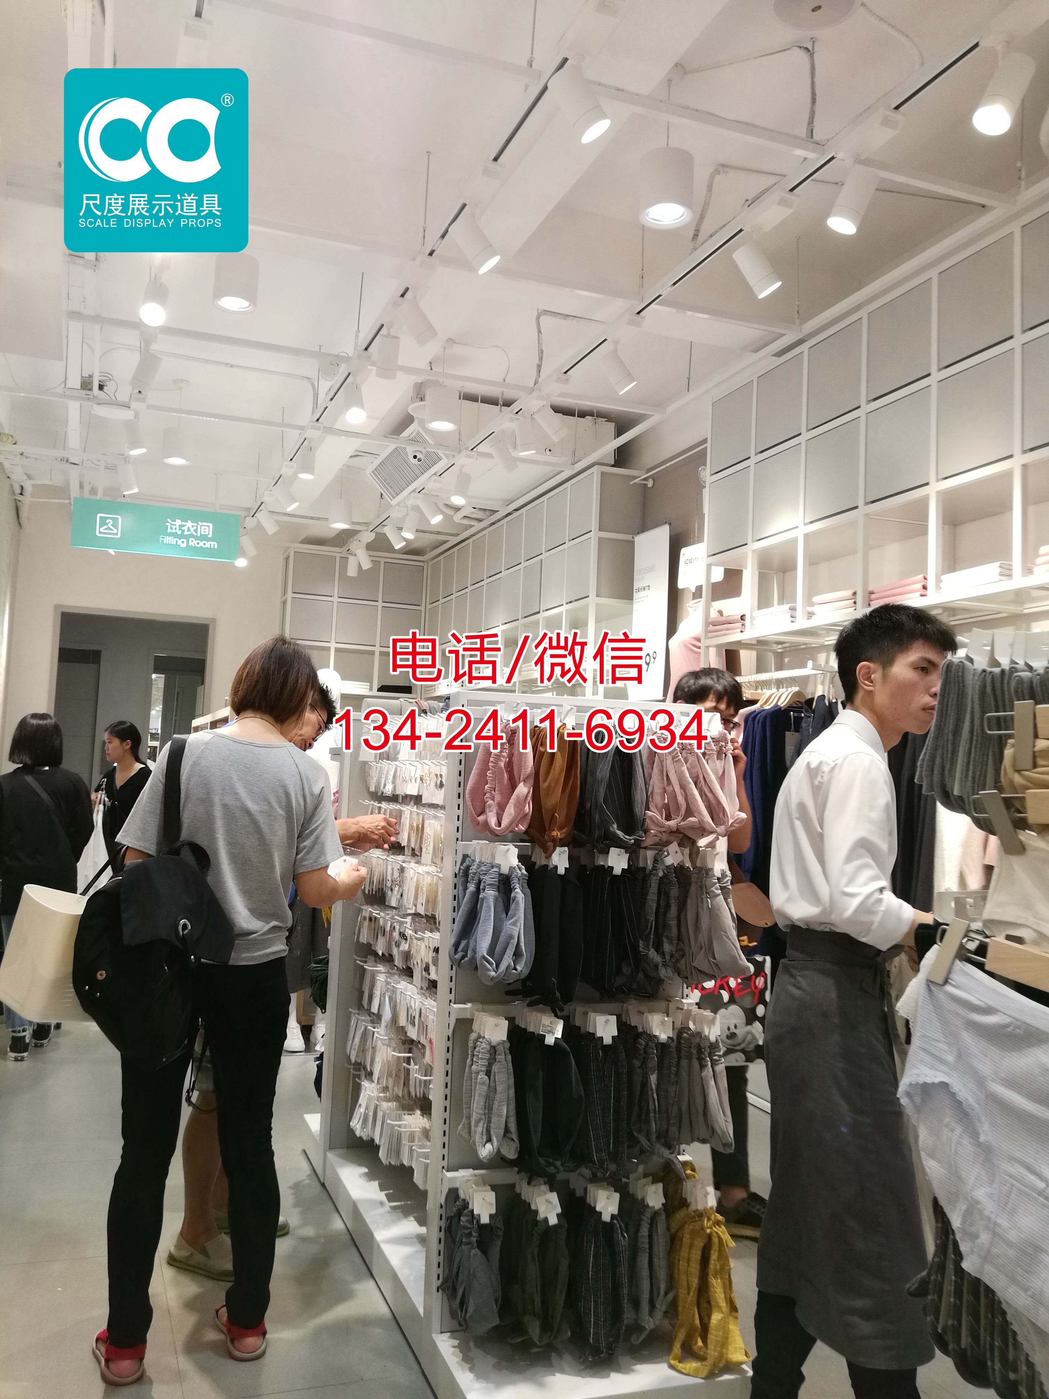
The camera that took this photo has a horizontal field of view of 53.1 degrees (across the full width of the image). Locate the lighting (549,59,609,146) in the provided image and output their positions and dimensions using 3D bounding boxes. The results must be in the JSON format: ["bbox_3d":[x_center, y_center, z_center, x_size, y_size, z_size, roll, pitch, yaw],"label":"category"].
[{"bbox_3d":[0.123,-1.368,2.414,0.083,0.152,0.083,-34,3,-10],"label":"lighting"}]

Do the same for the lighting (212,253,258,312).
[{"bbox_3d":[-0.950,-1.370,3.465,0.143,0.155,0.143,4,-4,-22],"label":"lighting"}]

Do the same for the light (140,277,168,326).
[{"bbox_3d":[-1.201,-1.290,3.422,0.077,0.140,0.077,3,-39,-11],"label":"light"}]

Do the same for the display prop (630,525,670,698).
[{"bbox_3d":[0.669,-0.459,5.658,0.020,0.913,0.383,4,-4,-22],"label":"display prop"}]

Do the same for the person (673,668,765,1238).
[{"bbox_3d":[0.572,0.751,3.175,0.400,1.720,0.500,-1,-5,41],"label":"person"}]

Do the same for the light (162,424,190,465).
[{"bbox_3d":[-1.743,-1.270,5.293,0.142,0.150,0.142,3,-4,-22],"label":"light"}]

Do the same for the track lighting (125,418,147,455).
[{"bbox_3d":[-1.842,-1.238,4.961,0.083,0.152,0.083,-19,-6,5],"label":"track lighting"}]

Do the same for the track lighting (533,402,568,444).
[{"bbox_3d":[0.115,-1.178,4.473,0.140,0.077,0.077,50,-23,-16],"label":"track lighting"}]

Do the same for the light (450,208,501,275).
[{"bbox_3d":[-0.144,-1.313,3.023,0.083,0.152,0.083,-37,5,-13],"label":"light"}]

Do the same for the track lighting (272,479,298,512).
[{"bbox_3d":[-1.309,-1.107,5.758,0.077,0.140,0.077,-37,1,-8],"label":"track lighting"}]

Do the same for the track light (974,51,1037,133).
[{"bbox_3d":[1.053,-1.325,2.299,0.083,0.152,0.083,28,-9,-11],"label":"track light"}]

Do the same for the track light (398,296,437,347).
[{"bbox_3d":[-0.367,-1.286,3.574,0.083,0.152,0.083,-47,22,-25],"label":"track light"}]

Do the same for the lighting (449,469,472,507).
[{"bbox_3d":[-0.336,-1.137,5.667,0.083,0.152,0.083,-1,-26,34],"label":"lighting"}]

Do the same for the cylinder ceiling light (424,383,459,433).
[{"bbox_3d":[-0.363,-1.276,4.620,0.143,0.155,0.143,4,-4,-22],"label":"cylinder ceiling light"}]

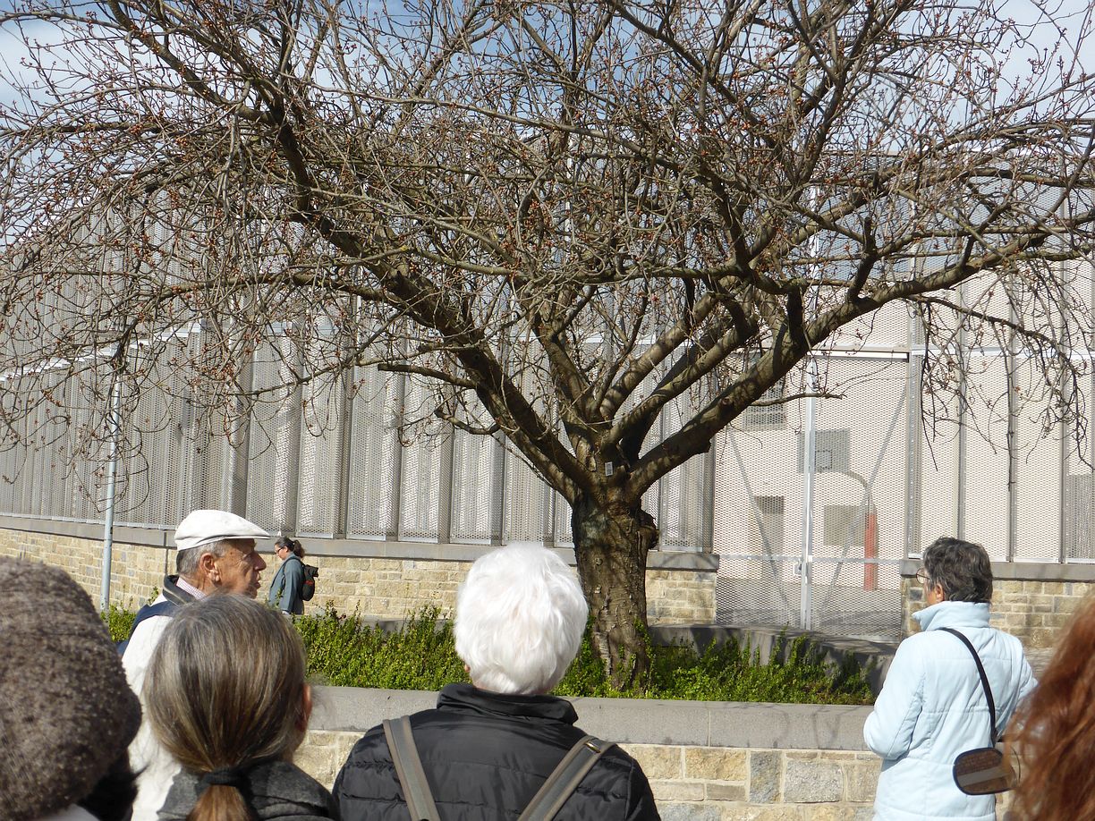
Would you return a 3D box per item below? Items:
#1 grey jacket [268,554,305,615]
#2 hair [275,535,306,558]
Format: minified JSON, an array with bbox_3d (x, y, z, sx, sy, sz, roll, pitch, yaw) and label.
[{"bbox_3d":[-2.724,1.832,15.200,0.380,0.700,0.480,2,-4,-4],"label":"grey jacket"},{"bbox_3d":[-2.684,1.430,15.200,0.300,0.240,0.180,2,-4,-4],"label":"hair"}]

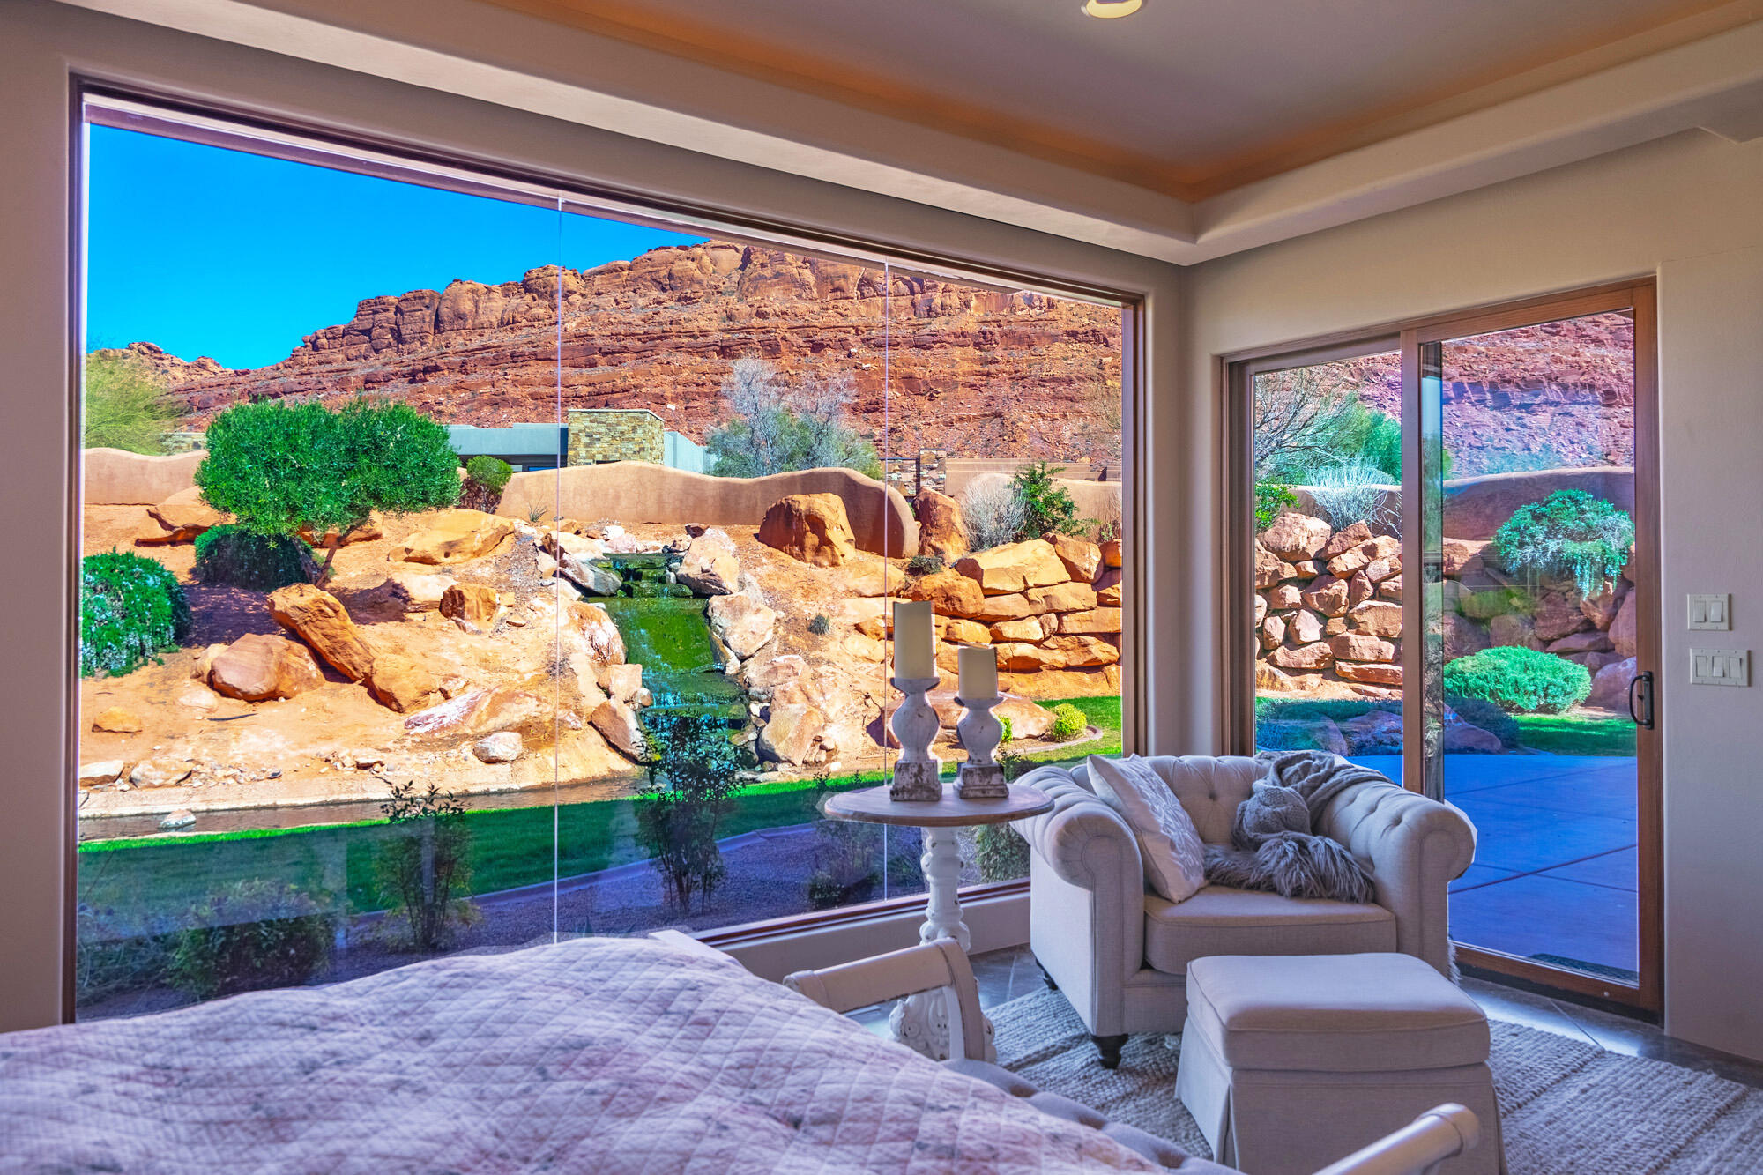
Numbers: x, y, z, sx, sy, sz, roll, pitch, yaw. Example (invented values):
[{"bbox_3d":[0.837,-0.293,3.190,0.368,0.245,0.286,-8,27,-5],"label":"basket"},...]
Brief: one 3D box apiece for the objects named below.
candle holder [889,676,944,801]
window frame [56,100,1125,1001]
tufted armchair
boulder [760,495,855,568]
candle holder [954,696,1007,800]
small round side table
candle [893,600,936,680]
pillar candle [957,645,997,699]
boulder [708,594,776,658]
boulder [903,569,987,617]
[{"bbox_3d":[0.101,0.452,3.510,0.155,0.352,0.155,0,-1,-6],"label":"candle holder"},{"bbox_3d":[-0.477,-0.032,4.143,3.950,2.550,0.130,0,-1,-35],"label":"window frame"},{"bbox_3d":[1.115,1.022,3.870,1.250,0.820,0.920,0,-1,-2],"label":"tufted armchair"},{"bbox_3d":[-1.147,-0.880,18.300,1.550,1.150,1.200,0,-1,0],"label":"boulder"},{"bbox_3d":[0.300,0.483,3.560,0.150,0.290,0.150,0,-1,-6],"label":"candle holder"},{"bbox_3d":[0.171,1.027,3.470,0.675,0.800,0.675,0,-1,0],"label":"small round side table"},{"bbox_3d":[0.095,0.161,3.510,0.117,0.232,0.117,0,-1,-6],"label":"candle"},{"bbox_3d":[0.292,0.261,3.560,0.115,0.158,0.115,0,-1,-6],"label":"pillar candle"},{"bbox_3d":[-1.574,0.437,13.300,0.790,0.720,0.700,0,-1,0],"label":"boulder"},{"bbox_3d":[0.949,0.072,17.600,1.250,0.720,0.900,0,-1,0],"label":"boulder"}]

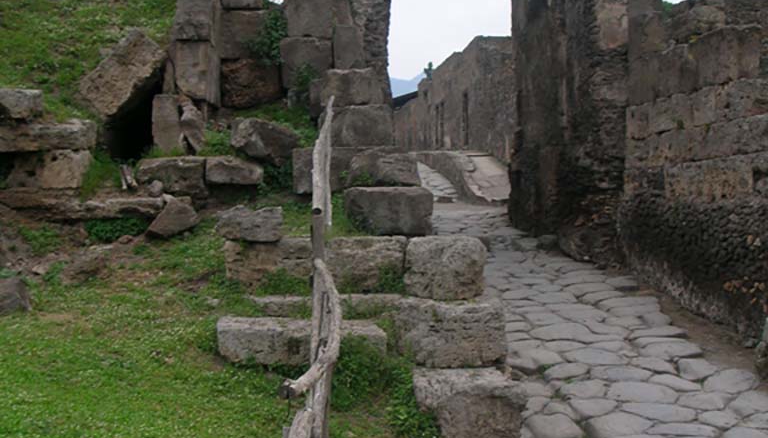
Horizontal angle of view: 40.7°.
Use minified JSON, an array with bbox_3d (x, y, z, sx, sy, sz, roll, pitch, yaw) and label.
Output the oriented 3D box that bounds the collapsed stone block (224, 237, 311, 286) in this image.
[{"bbox_3d":[-1.068,0.387,9.700,0.790,0.454,0.600,0,1,-3],"label":"collapsed stone block"}]

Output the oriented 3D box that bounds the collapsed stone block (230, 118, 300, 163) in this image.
[{"bbox_3d":[-1.539,-0.986,13.297,0.800,0.460,0.600,18,-1,-9],"label":"collapsed stone block"}]

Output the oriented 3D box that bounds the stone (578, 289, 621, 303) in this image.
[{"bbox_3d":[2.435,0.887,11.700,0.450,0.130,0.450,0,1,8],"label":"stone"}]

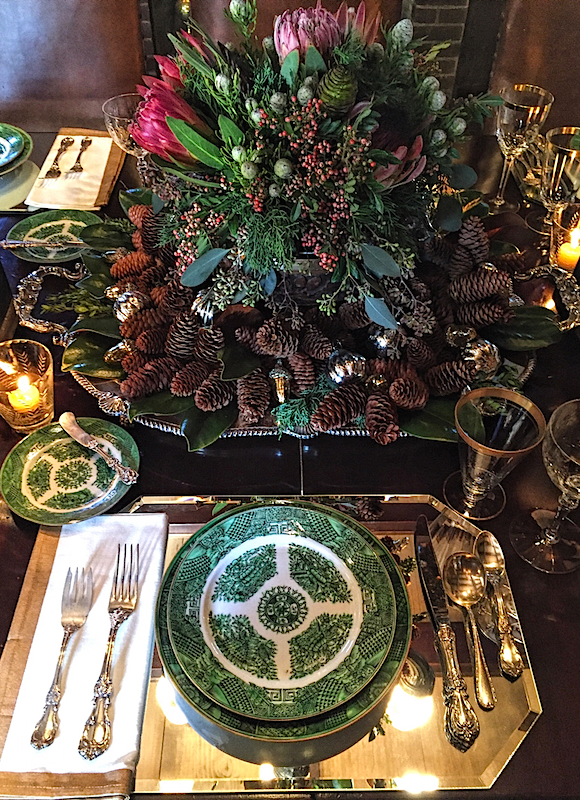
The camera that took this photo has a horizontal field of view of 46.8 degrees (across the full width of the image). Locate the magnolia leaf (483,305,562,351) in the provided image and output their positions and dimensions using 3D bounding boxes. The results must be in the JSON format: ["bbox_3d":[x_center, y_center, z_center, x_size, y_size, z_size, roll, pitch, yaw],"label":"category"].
[{"bbox_3d":[0.322,-0.100,0.932,0.122,0.024,0.072,1,63,1],"label":"magnolia leaf"}]

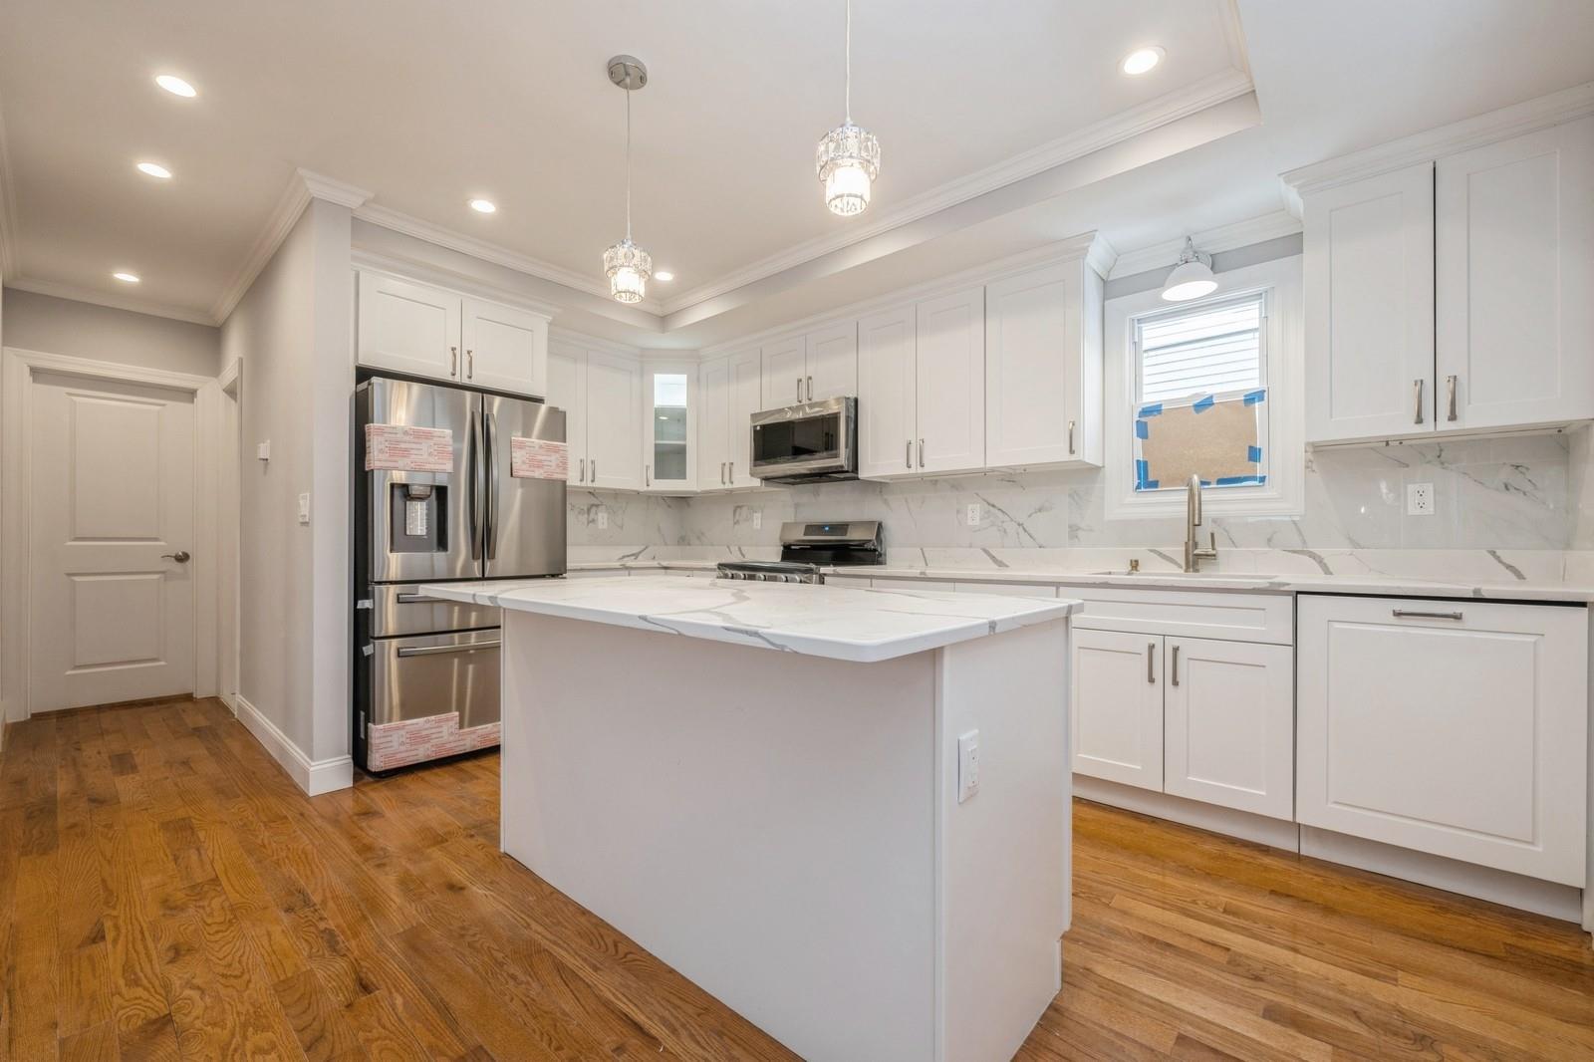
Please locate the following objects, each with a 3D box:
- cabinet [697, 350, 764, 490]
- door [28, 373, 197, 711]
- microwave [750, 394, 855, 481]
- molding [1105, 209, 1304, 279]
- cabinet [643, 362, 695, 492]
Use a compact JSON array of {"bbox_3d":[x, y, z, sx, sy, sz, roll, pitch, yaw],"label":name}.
[{"bbox_3d":[-0.363,-0.744,4.352,0.613,0.904,0.337,-1,-1,40],"label":"cabinet"},{"bbox_3d":[-4.397,0.097,4.012,0.040,2.030,0.722,0,-1,41],"label":"door"},{"bbox_3d":[0.127,-0.539,3.874,0.758,0.425,0.435,0,-1,41],"label":"microwave"},{"bbox_3d":[1.756,-1.253,2.745,0.734,0.078,0.072,-1,-1,40],"label":"molding"},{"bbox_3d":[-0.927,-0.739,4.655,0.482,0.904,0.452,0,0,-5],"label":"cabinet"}]

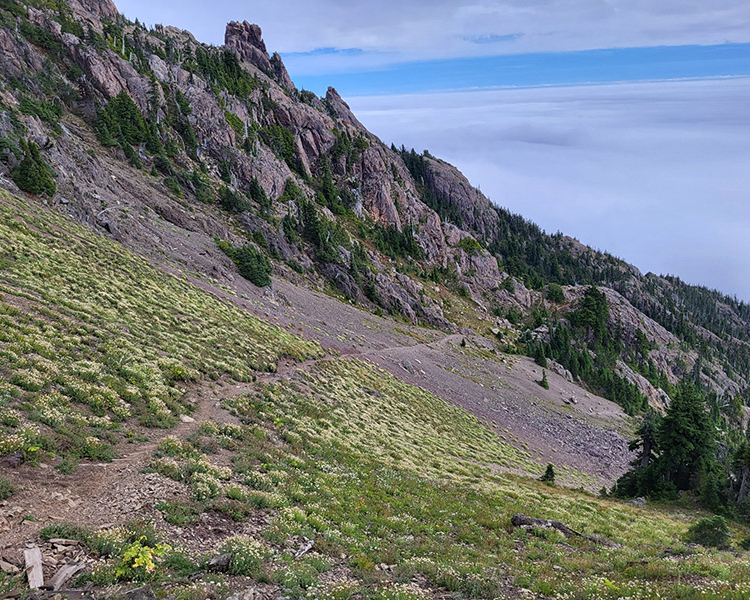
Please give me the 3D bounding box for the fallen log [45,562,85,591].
[{"bbox_3d":[-1.586,1.422,3.100,0.075,0.055,0.261,-2,-5,3],"label":"fallen log"}]

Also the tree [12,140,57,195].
[{"bbox_3d":[-26.382,-10.051,46.000,2.997,4.194,2.848,-13,22,-27],"label":"tree"}]

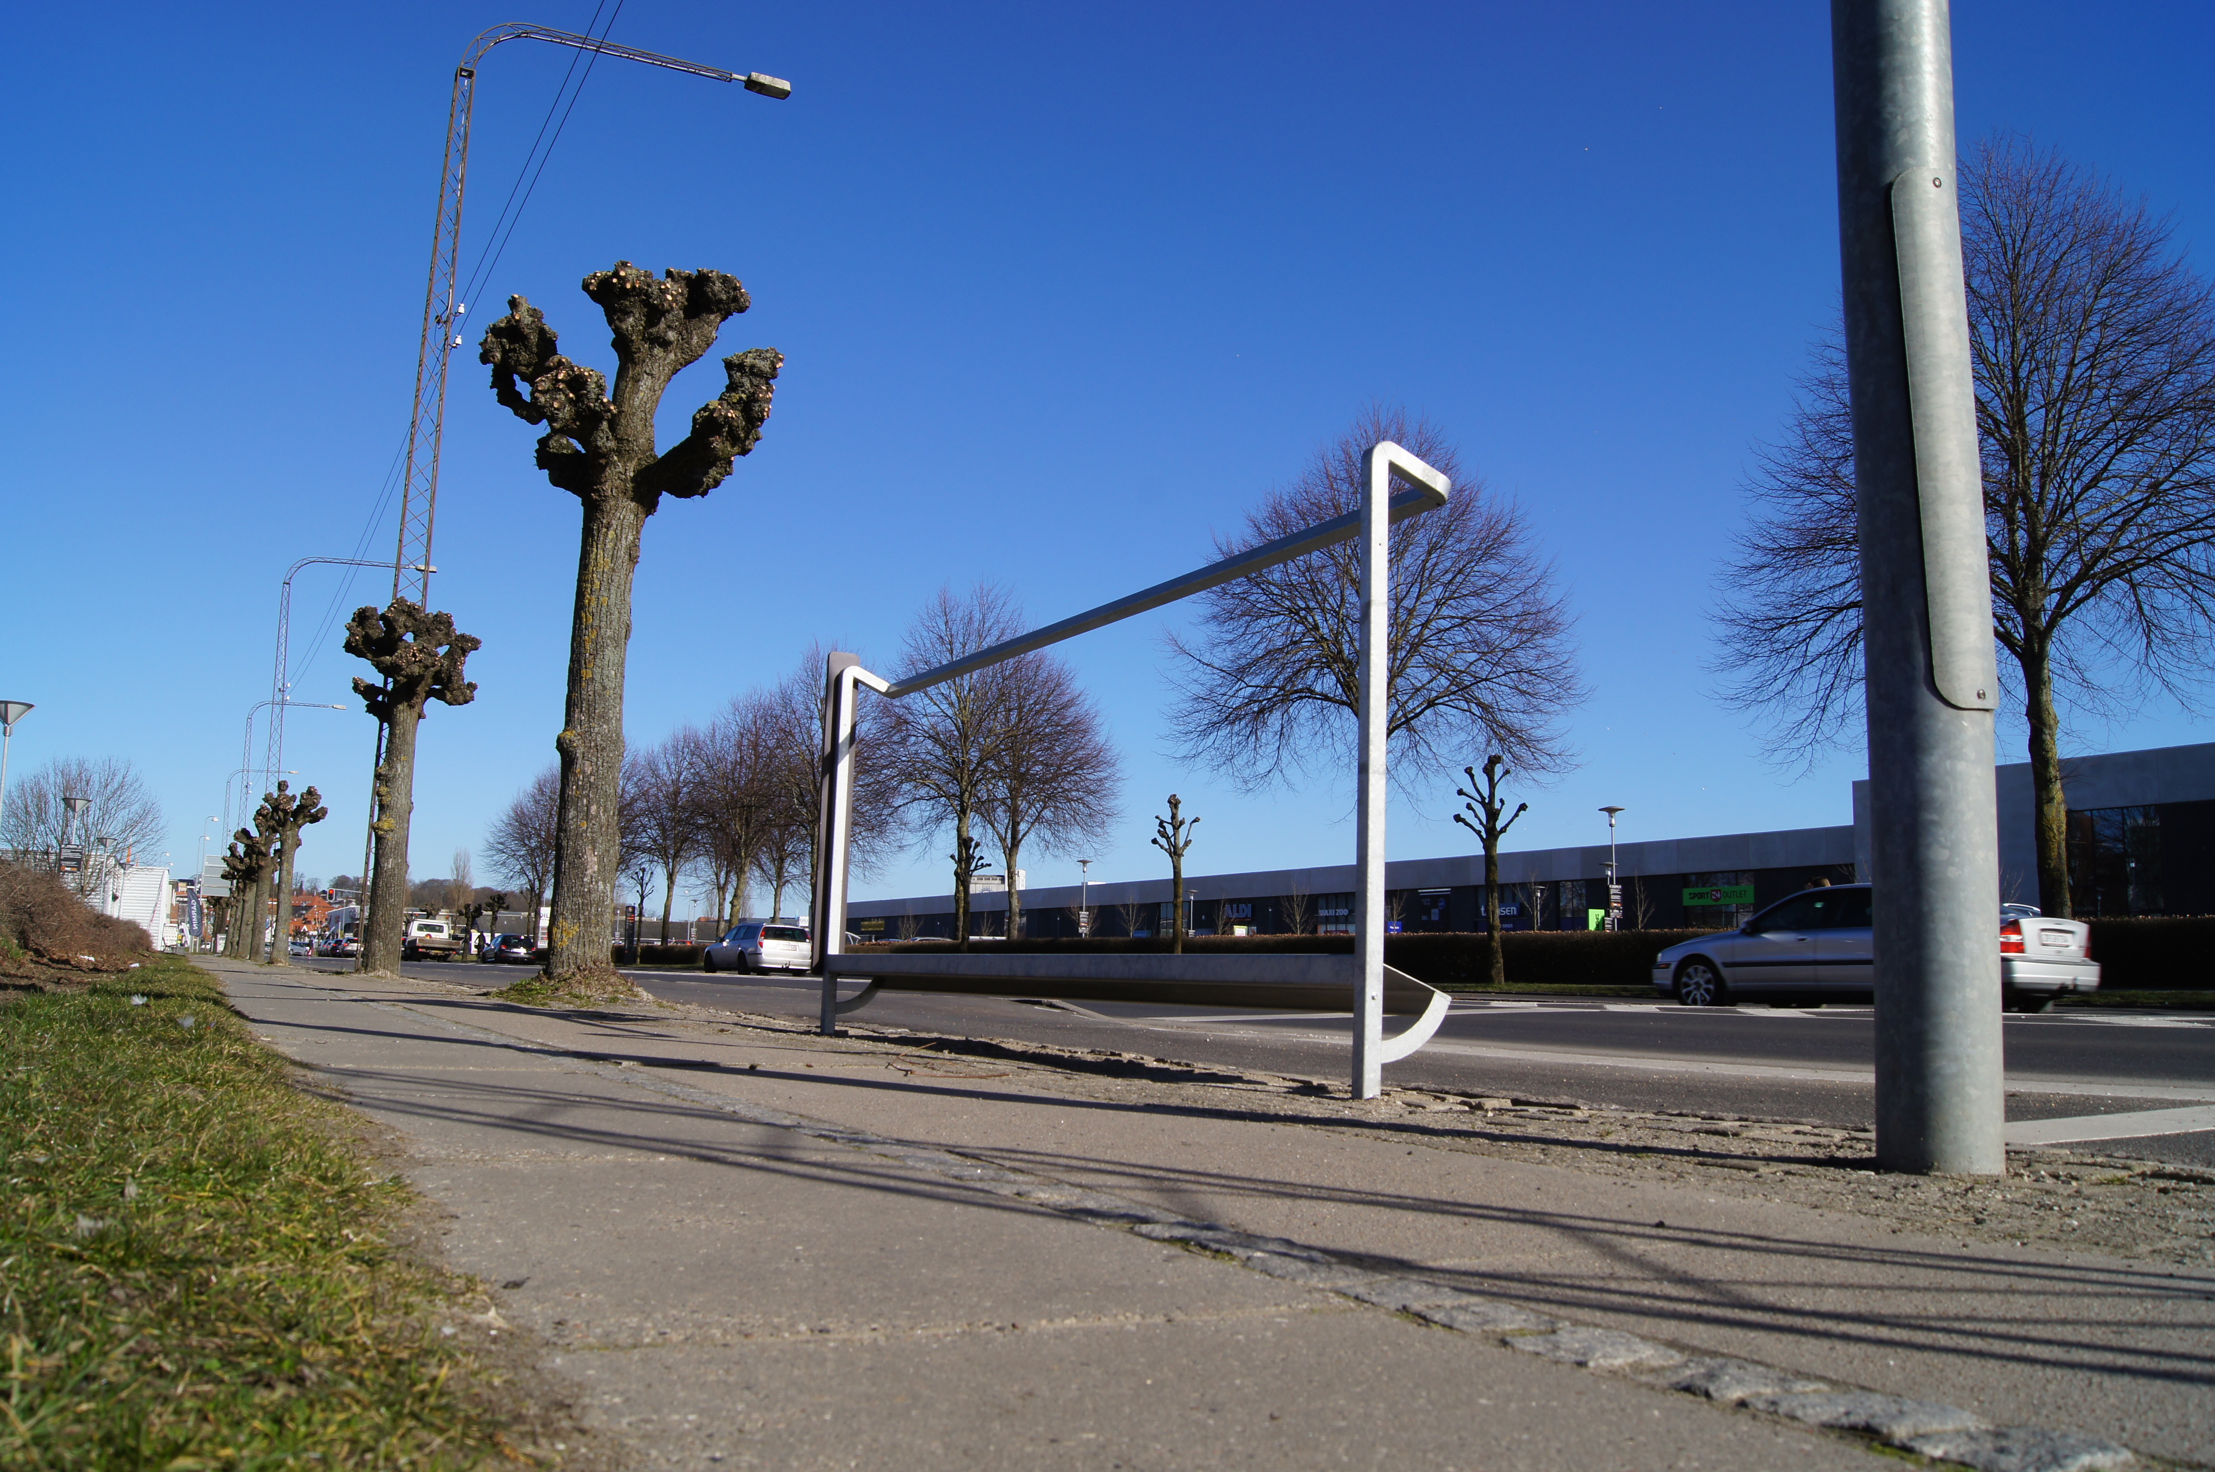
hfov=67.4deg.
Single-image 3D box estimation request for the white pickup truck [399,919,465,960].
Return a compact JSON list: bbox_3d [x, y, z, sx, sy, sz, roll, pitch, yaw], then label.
[{"bbox_3d":[-31.921,9.657,78.500,1.850,1.880,4.950,6,-9,-29],"label":"white pickup truck"}]

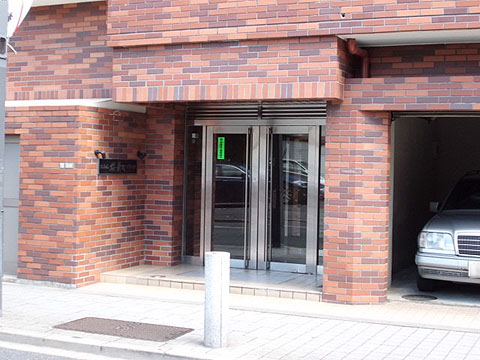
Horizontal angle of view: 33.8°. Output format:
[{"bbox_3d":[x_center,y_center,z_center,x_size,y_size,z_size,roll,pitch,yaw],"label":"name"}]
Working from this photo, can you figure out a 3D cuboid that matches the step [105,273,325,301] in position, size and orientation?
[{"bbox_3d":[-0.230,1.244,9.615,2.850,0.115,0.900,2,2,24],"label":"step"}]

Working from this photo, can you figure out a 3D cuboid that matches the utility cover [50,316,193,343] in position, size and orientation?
[{"bbox_3d":[-1.051,1.366,7.192,1.144,0.030,0.537,2,2,24],"label":"utility cover"}]

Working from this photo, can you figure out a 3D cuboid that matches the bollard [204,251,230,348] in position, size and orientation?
[{"bbox_3d":[-0.190,0.993,6.589,0.205,0.778,0.205,2,2,24],"label":"bollard"}]

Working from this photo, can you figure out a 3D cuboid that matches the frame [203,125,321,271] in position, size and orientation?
[{"bbox_3d":[0.239,0.214,10.350,1.650,1.930,0.120,2,2,24],"label":"frame"}]

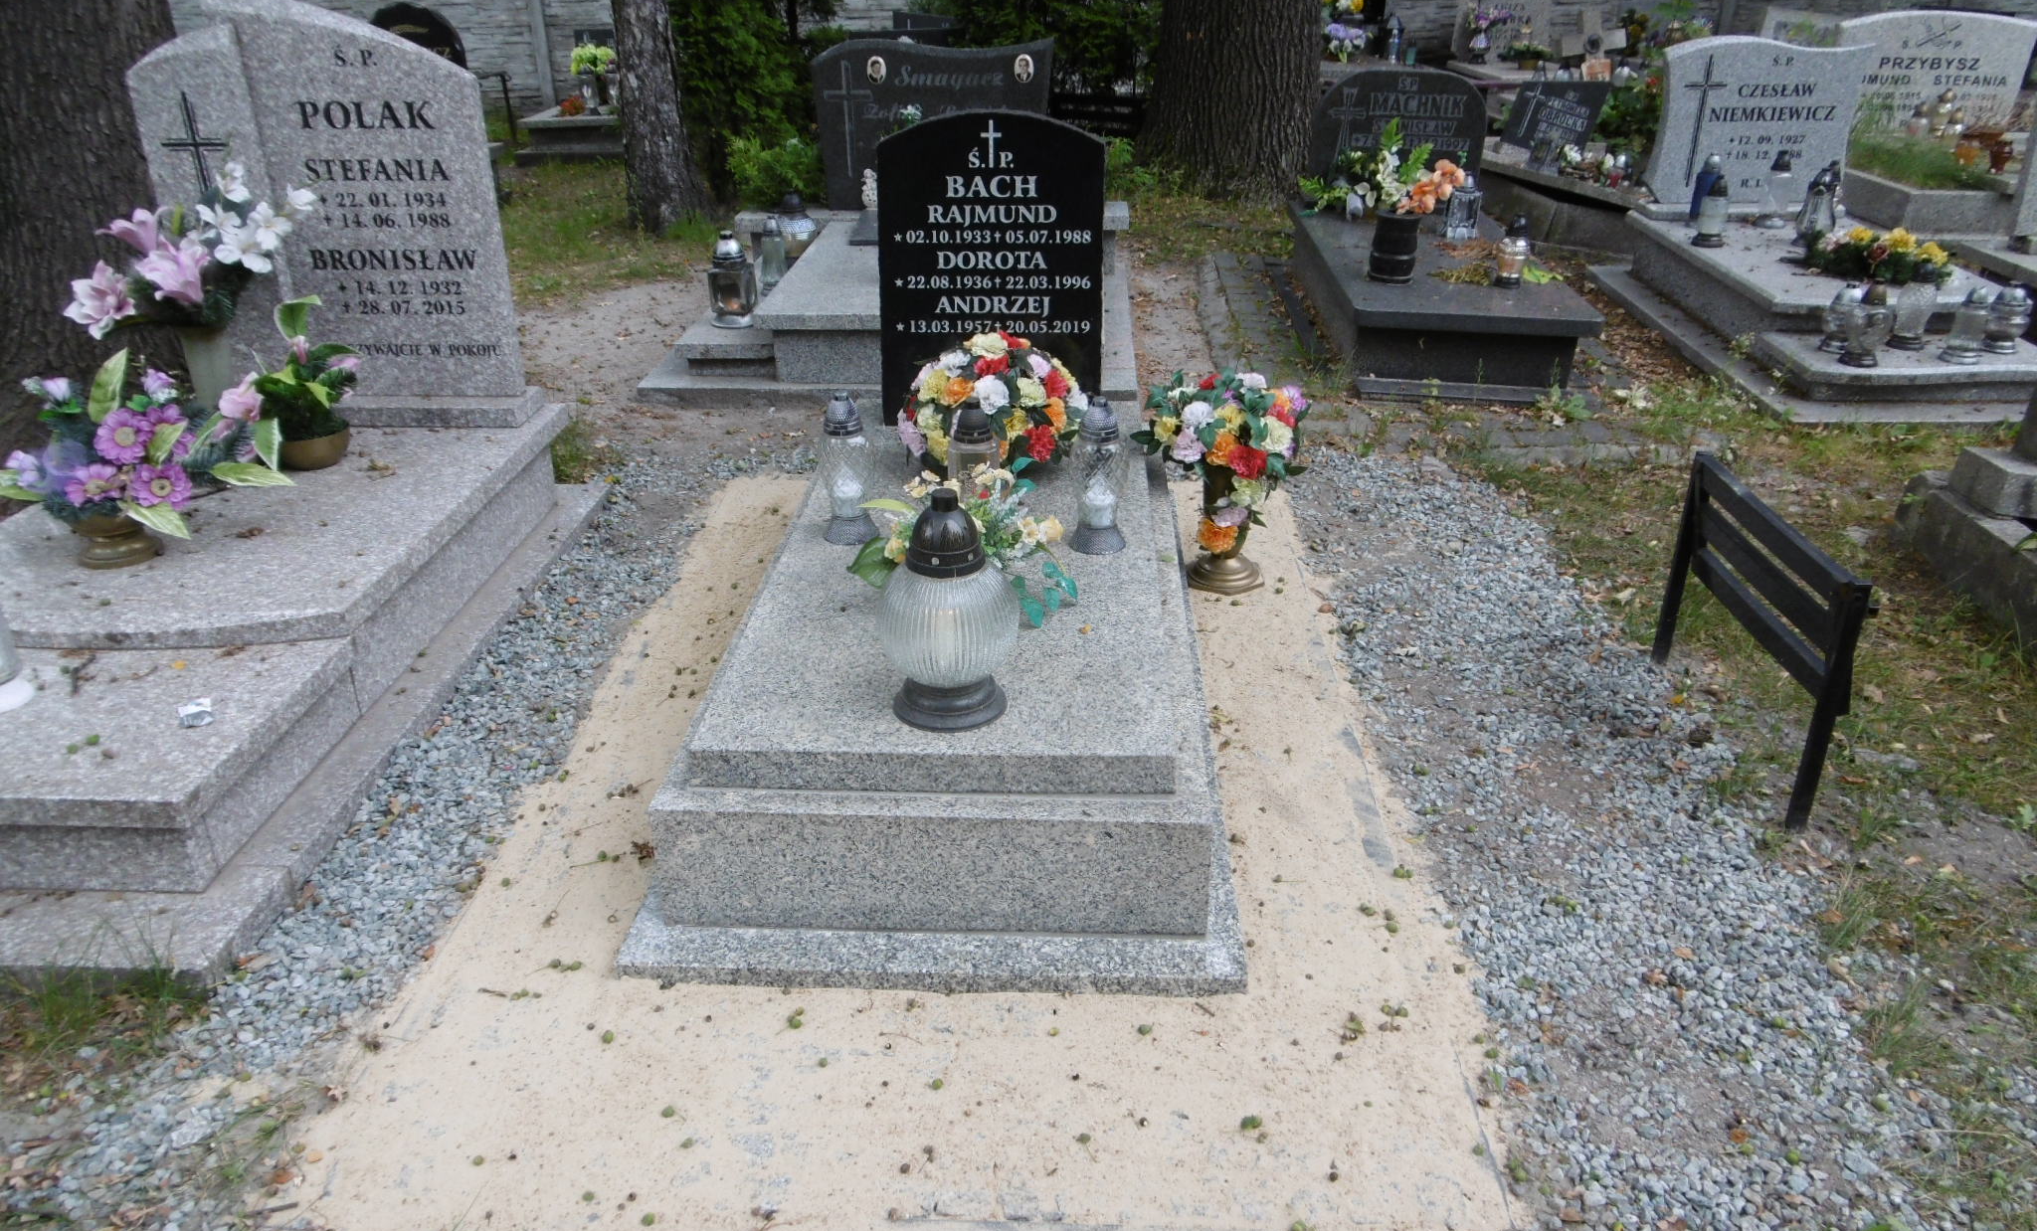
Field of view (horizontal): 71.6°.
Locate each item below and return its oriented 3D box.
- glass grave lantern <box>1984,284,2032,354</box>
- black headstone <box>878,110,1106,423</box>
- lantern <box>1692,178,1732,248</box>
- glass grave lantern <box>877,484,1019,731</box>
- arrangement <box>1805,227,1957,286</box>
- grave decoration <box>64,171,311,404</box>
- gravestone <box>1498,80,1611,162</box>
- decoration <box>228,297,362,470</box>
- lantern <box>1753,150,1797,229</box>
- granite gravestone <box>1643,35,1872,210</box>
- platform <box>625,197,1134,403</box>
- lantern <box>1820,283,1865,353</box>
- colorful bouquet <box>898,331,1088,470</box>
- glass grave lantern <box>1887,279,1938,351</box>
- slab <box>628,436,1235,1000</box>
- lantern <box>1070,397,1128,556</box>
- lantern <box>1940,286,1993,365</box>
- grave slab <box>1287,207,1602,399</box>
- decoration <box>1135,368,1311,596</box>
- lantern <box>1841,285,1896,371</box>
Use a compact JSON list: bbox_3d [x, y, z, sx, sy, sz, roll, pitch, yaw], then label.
[{"bbox_3d":[3.408,-1.026,4.840,0.135,0.240,0.135,1,26,3],"label":"glass grave lantern"},{"bbox_3d":[-0.064,-0.866,3.570,0.556,0.785,0.080,1,26,3],"label":"black headstone"},{"bbox_3d":[2.806,-1.627,5.682,0.130,0.270,0.130,1,26,3],"label":"lantern"},{"bbox_3d":[-0.112,-0.016,2.311,0.225,0.390,0.225,0,27,3],"label":"glass grave lantern"},{"bbox_3d":[3.143,-1.329,5.156,0.520,0.200,0.340,0,27,3],"label":"arrangement"},{"bbox_3d":[-2.027,-0.713,3.462,0.570,0.680,0.420,0,27,3],"label":"grave decoration"},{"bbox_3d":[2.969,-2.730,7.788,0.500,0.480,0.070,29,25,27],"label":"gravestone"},{"bbox_3d":[-1.786,-0.579,3.502,0.310,0.400,0.290,0,27,3],"label":"decoration"},{"bbox_3d":[3.235,-1.817,6.022,0.130,0.285,0.130,0,27,3],"label":"lantern"},{"bbox_3d":[3.226,-2.158,6.170,0.880,0.690,0.090,0,27,3],"label":"granite gravestone"},{"bbox_3d":[-0.414,-1.345,5.801,1.760,0.330,2.060,1,26,3],"label":"platform"},{"bbox_3d":[2.798,-1.010,4.781,0.115,0.210,0.115,0,27,3],"label":"lantern"},{"bbox_3d":[-0.060,-0.550,3.473,0.440,0.305,0.320,1,26,3],"label":"colorful bouquet"},{"bbox_3d":[3.099,-1.064,4.876,0.130,0.275,0.130,1,26,3],"label":"glass grave lantern"},{"bbox_3d":[-0.094,-0.014,3.103,1.000,0.329,2.060,1,26,3],"label":"slab"},{"bbox_3d":[0.171,-0.296,2.938,0.120,0.320,0.120,1,26,3],"label":"lantern"},{"bbox_3d":[3.127,-0.959,4.655,0.130,0.225,0.130,0,27,3],"label":"lantern"},{"bbox_3d":[1.572,-1.255,5.508,0.790,0.310,1.800,0,27,3],"label":"grave slab"},{"bbox_3d":[0.516,-0.330,3.496,0.410,0.540,0.370,1,26,3],"label":"decoration"},{"bbox_3d":[2.785,-0.957,4.632,0.140,0.250,0.135,0,27,3],"label":"lantern"}]

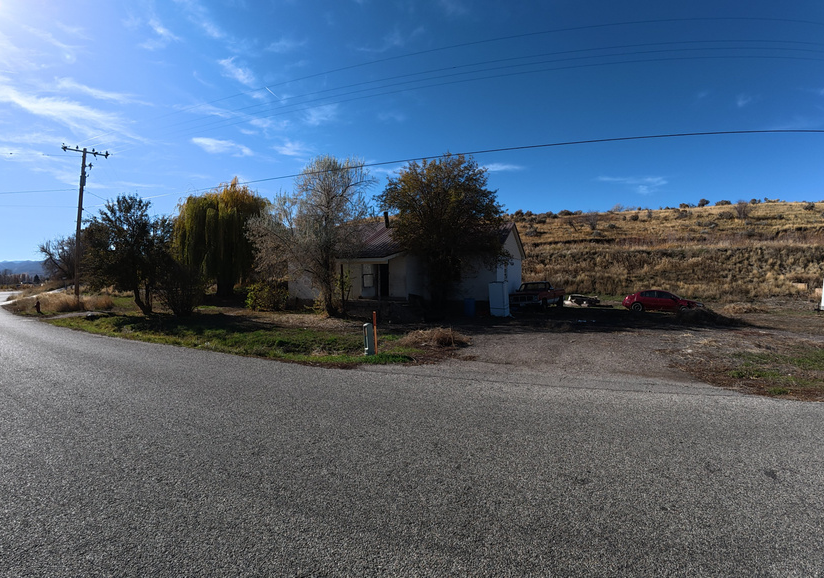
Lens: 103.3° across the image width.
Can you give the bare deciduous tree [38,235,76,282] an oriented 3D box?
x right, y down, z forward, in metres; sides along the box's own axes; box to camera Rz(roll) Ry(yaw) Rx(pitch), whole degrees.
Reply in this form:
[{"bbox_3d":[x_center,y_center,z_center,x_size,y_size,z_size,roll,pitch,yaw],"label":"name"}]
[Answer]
[{"bbox_3d":[-37.830,-3.380,35.000,3.700,5.300,3.700,0,0,43],"label":"bare deciduous tree"}]

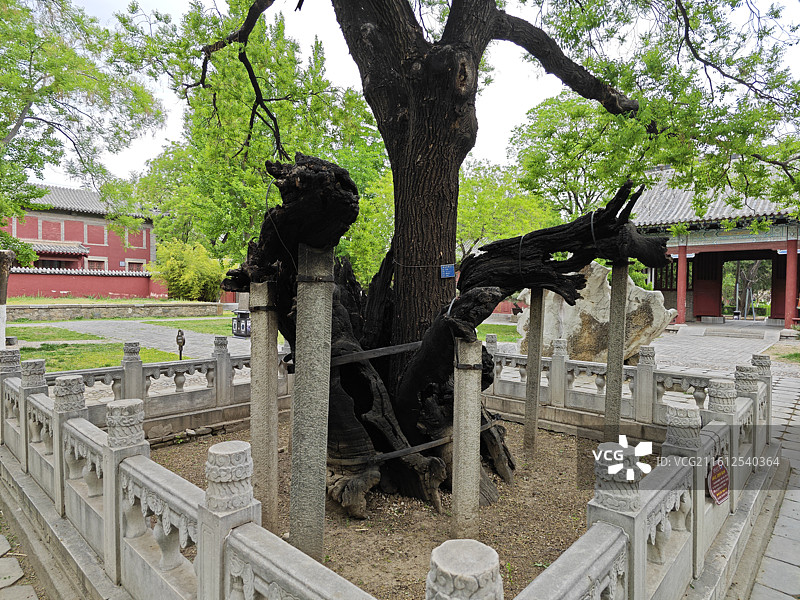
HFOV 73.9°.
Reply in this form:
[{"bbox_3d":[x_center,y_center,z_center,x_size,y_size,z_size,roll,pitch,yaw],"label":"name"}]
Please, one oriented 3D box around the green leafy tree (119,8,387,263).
[{"bbox_3d":[-7.909,-7.909,28.500,13.200,15.500,12.000,0,2,-16],"label":"green leafy tree"}]

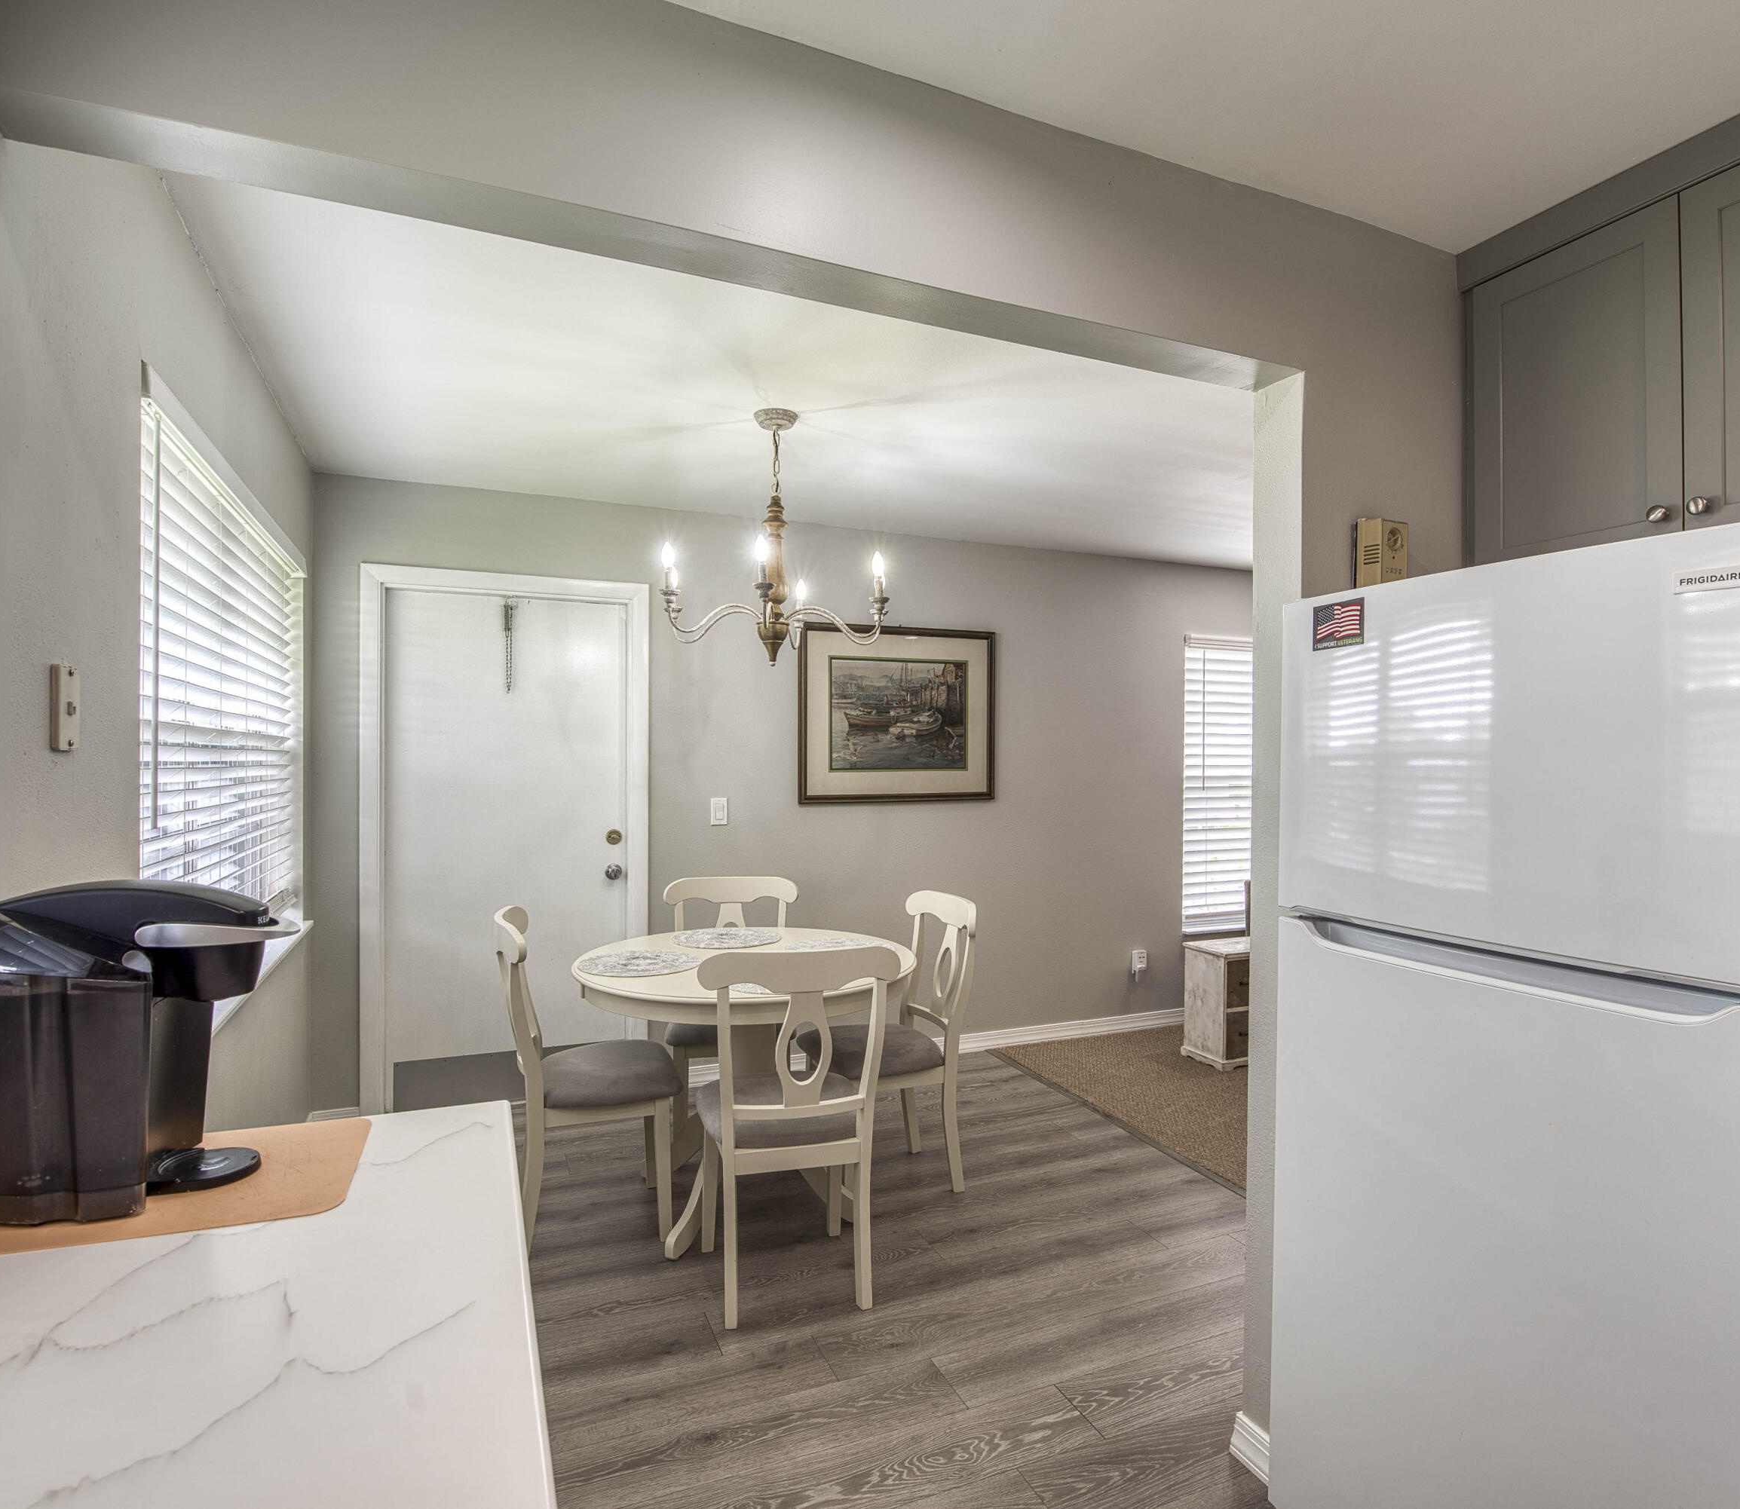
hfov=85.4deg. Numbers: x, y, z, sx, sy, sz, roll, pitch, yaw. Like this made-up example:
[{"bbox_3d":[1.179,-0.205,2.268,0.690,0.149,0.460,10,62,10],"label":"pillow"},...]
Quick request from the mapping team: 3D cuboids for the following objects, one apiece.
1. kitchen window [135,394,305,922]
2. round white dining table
[{"bbox_3d":[-1.633,-0.069,2.401,0.060,1.140,1.710,0,0,-23],"label":"kitchen window"},{"bbox_3d":[-0.392,1.036,3.039,1.080,0.750,1.080,0,0,0],"label":"round white dining table"}]

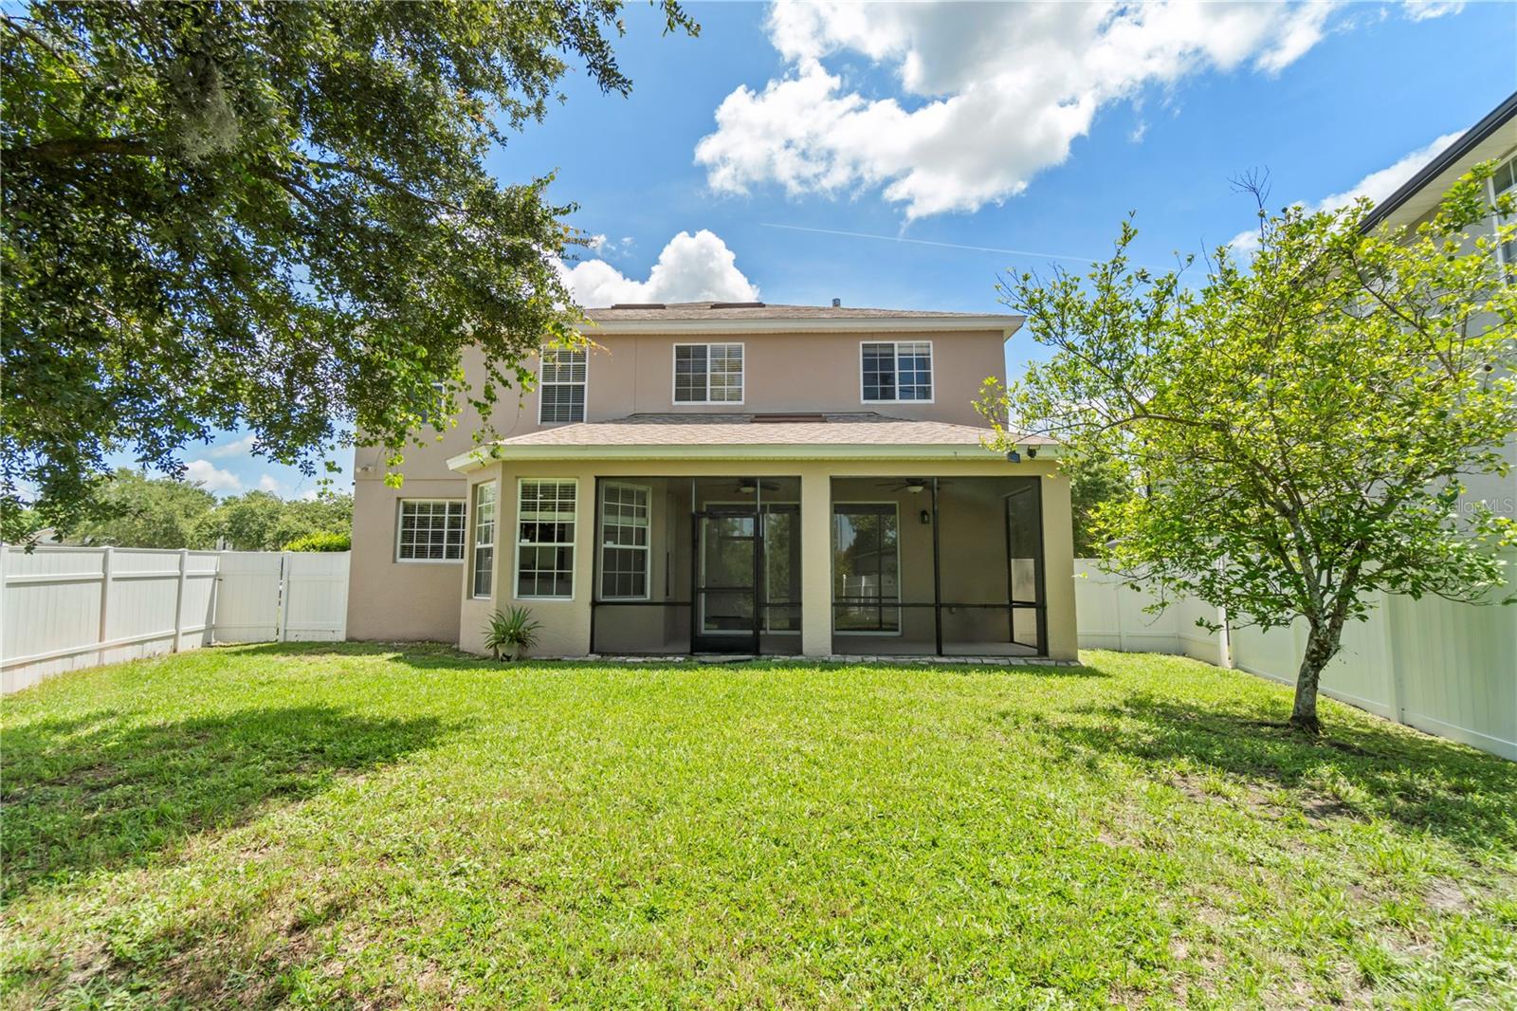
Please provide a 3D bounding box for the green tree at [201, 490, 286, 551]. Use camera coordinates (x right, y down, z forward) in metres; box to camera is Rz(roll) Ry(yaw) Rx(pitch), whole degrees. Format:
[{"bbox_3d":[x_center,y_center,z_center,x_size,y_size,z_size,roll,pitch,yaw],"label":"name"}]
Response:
[{"bbox_3d":[-30.900,2.100,38.000,4.400,6.000,4.400,4,-7,-39],"label":"green tree"}]

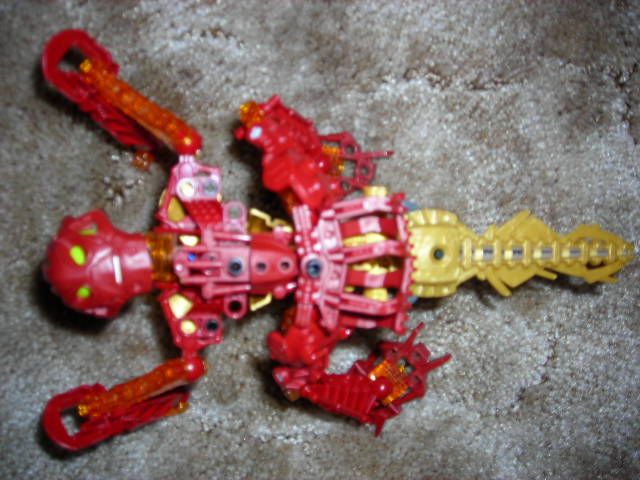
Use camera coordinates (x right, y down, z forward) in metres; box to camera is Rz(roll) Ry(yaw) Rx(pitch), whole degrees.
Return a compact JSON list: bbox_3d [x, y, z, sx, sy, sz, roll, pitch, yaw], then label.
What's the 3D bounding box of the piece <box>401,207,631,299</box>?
[{"bbox_3d":[0.071,0.005,0.251,0.082,0.014,0.031,-1,92,0],"label":"piece"}]

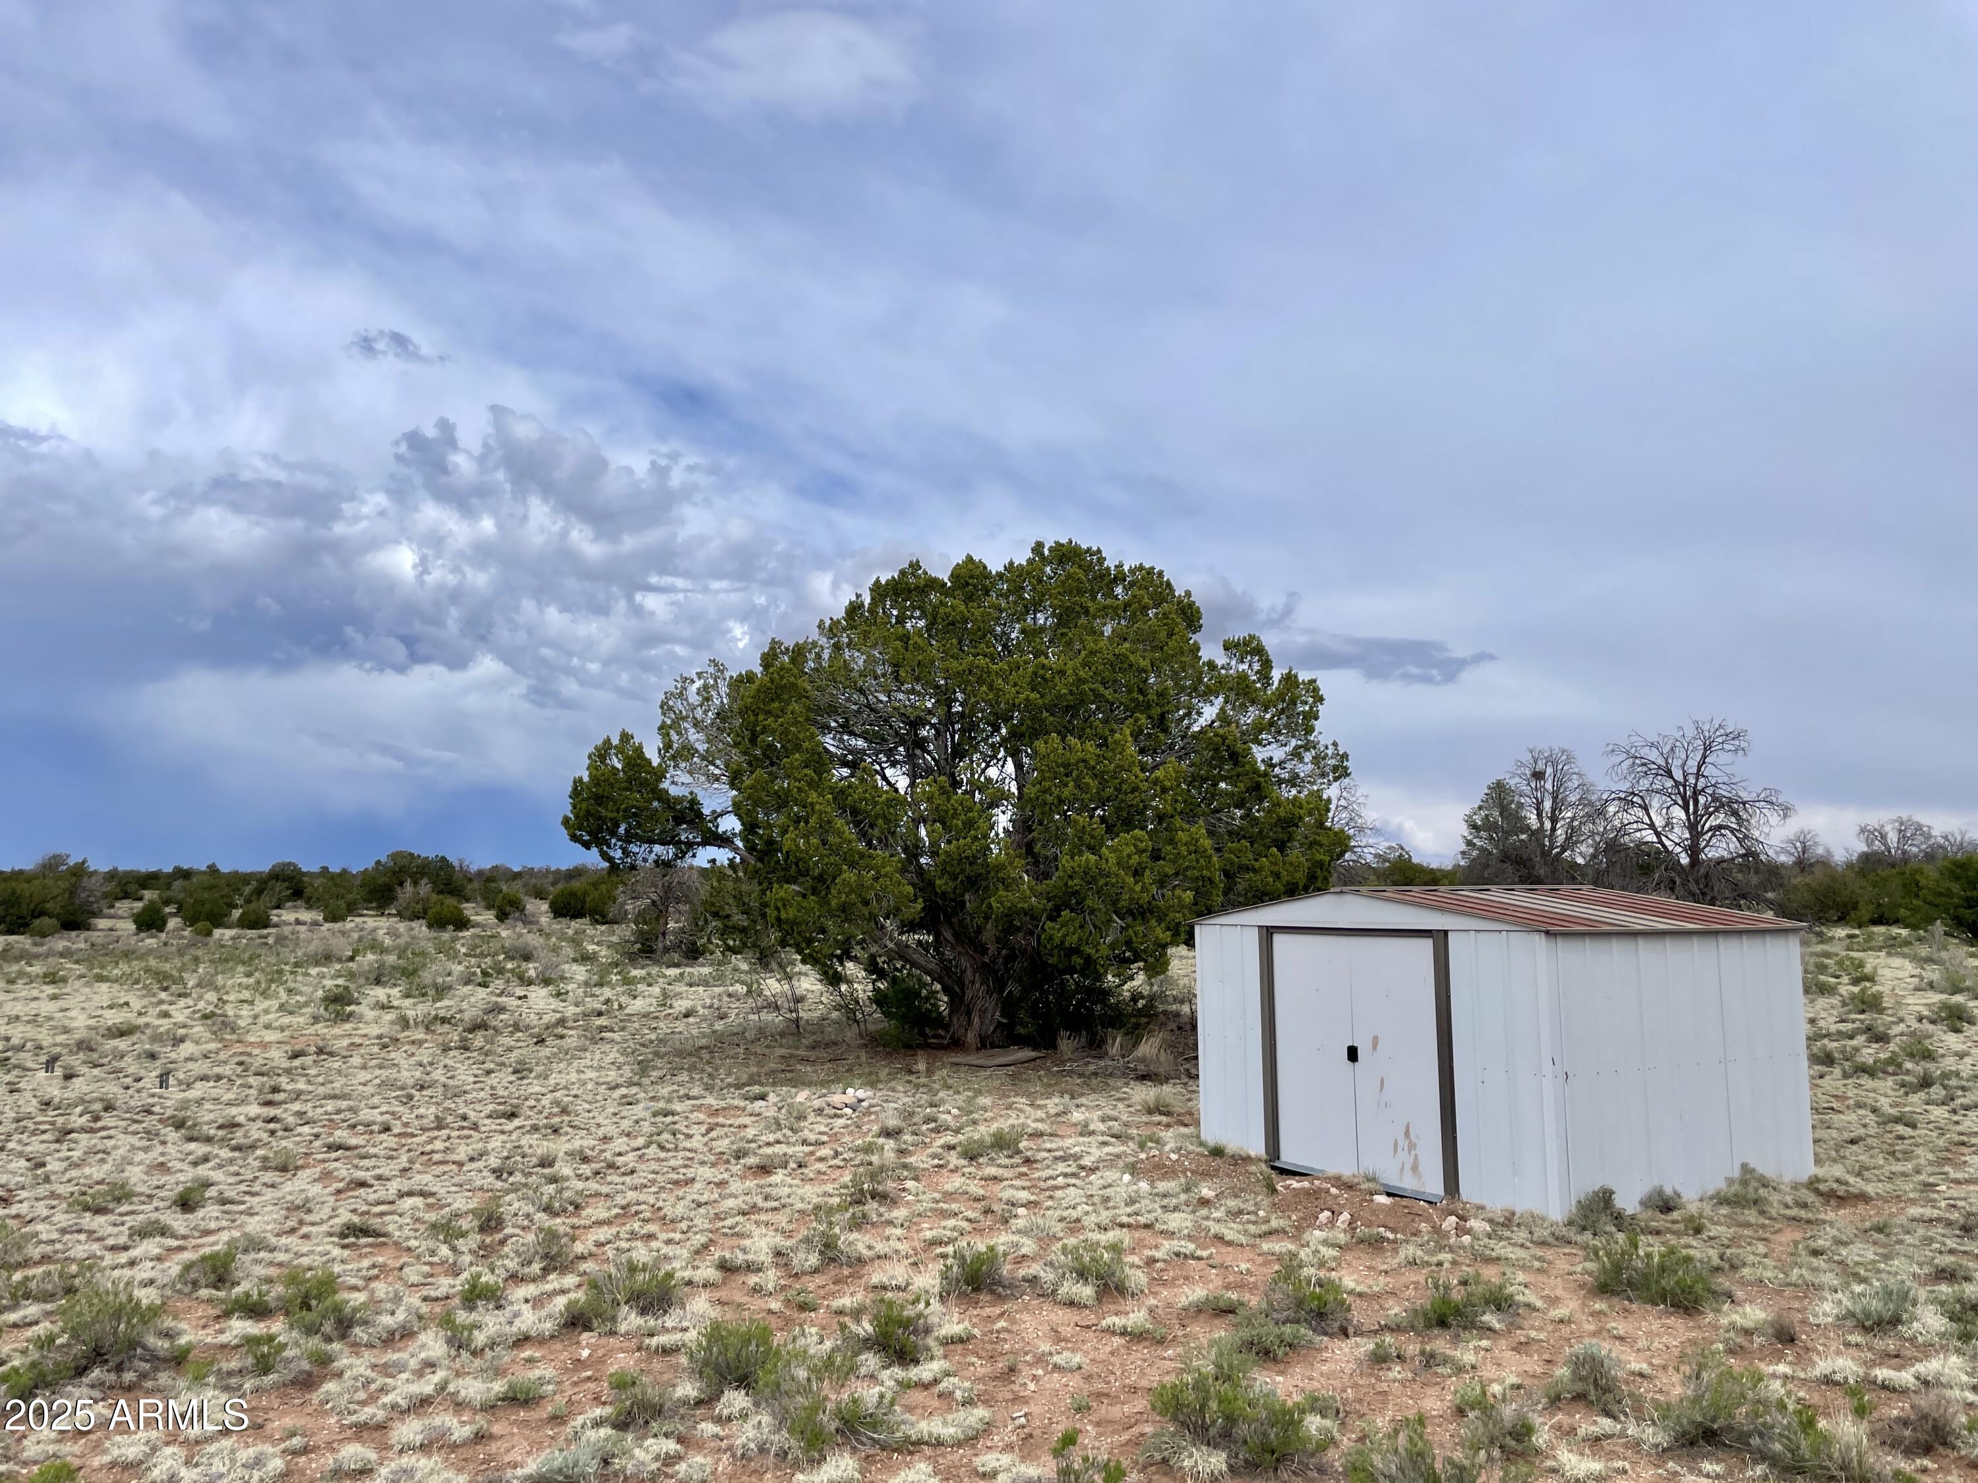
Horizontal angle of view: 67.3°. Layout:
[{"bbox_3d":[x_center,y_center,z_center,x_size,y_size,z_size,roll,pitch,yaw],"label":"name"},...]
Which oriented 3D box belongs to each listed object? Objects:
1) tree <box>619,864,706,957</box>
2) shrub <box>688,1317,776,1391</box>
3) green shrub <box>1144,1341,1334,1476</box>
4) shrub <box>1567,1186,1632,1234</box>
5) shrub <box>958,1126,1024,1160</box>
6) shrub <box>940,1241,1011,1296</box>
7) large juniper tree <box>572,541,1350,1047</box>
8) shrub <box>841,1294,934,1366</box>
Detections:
[{"bbox_3d":[-8.360,4.348,38.000,2.162,2.411,1.946,1,-6,-12],"label":"tree"},{"bbox_3d":[-0.893,2.123,5.184,0.311,0.224,0.296,1,-6,-9],"label":"shrub"},{"bbox_3d":[0.754,1.994,4.497,0.573,0.314,0.459,-1,-6,9],"label":"green shrub"},{"bbox_3d":[3.079,2.363,7.507,0.313,0.216,0.282,-2,-6,22],"label":"shrub"},{"bbox_3d":[0.010,2.601,9.638,0.442,0.196,0.331,0,-6,0],"label":"shrub"},{"bbox_3d":[-0.057,2.272,6.426,0.307,0.202,0.261,0,-6,-1],"label":"shrub"},{"bbox_3d":[-0.350,0.558,17.248,9.114,5.878,8.000,0,-6,-1],"label":"large juniper tree"},{"bbox_3d":[-0.372,2.149,5.468,0.334,0.228,0.300,0,-6,-4],"label":"shrub"}]

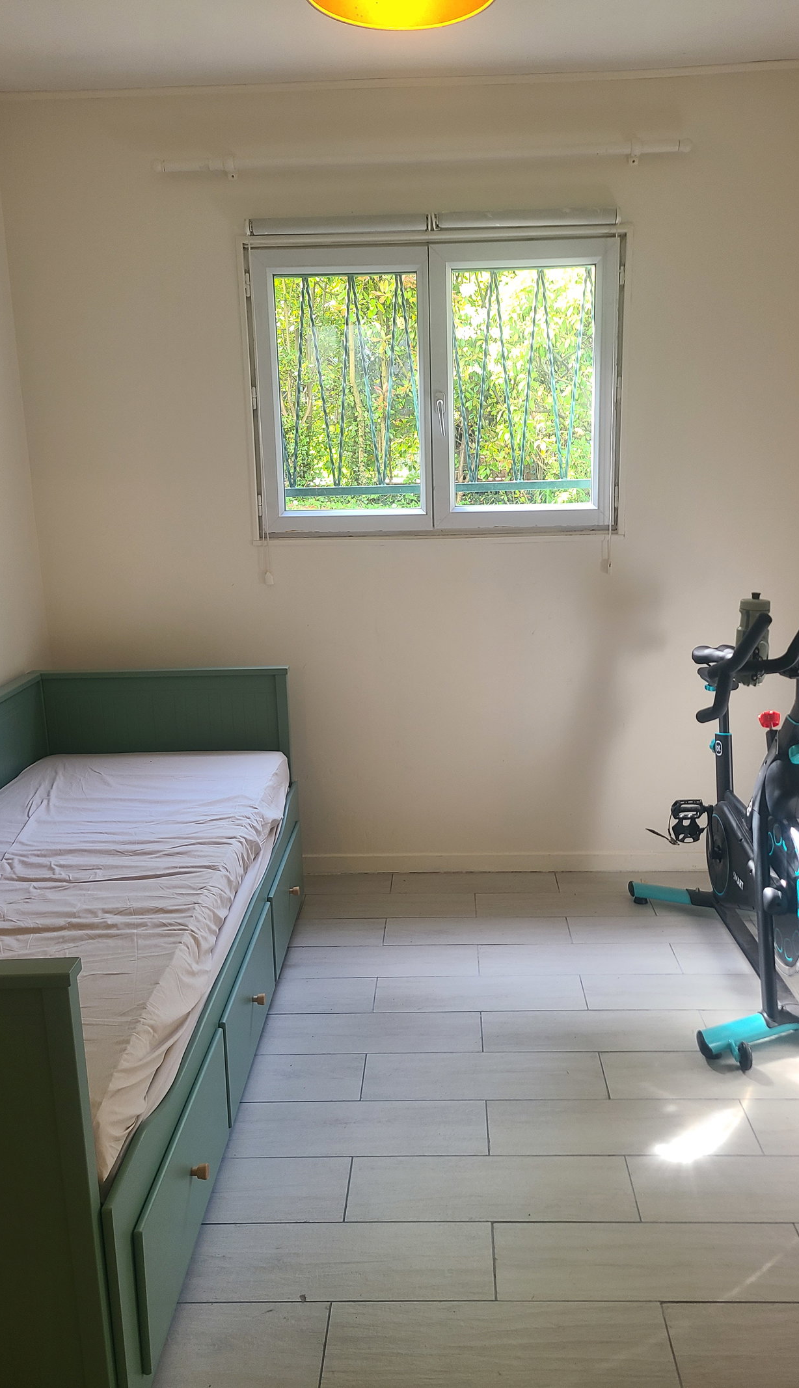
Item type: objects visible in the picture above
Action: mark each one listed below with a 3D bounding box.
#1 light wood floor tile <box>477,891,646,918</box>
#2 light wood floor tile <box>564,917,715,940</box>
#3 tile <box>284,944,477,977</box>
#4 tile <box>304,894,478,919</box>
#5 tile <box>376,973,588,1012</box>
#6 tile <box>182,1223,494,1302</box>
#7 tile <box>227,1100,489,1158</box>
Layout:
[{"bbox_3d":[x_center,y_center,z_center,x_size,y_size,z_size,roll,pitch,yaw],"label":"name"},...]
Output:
[{"bbox_3d":[0.563,0.724,3.578,0.600,0.010,0.200,-1,13,2],"label":"light wood floor tile"},{"bbox_3d":[0.853,0.764,3.369,0.600,0.010,0.200,-1,13,2],"label":"light wood floor tile"},{"bbox_3d":[-0.057,0.828,3.209,0.600,0.010,0.200,-1,13,2],"label":"tile"},{"bbox_3d":[-0.035,0.743,3.624,0.598,0.011,0.202,-1,13,3],"label":"tile"},{"bbox_3d":[0.232,0.871,3.008,0.598,0.011,0.202,-1,13,3],"label":"tile"},{"bbox_3d":[-0.116,1.104,2.028,0.598,0.011,0.202,-1,13,3],"label":"tile"},{"bbox_3d":[-0.096,1.011,2.421,0.600,0.010,0.200,-1,13,2],"label":"tile"}]

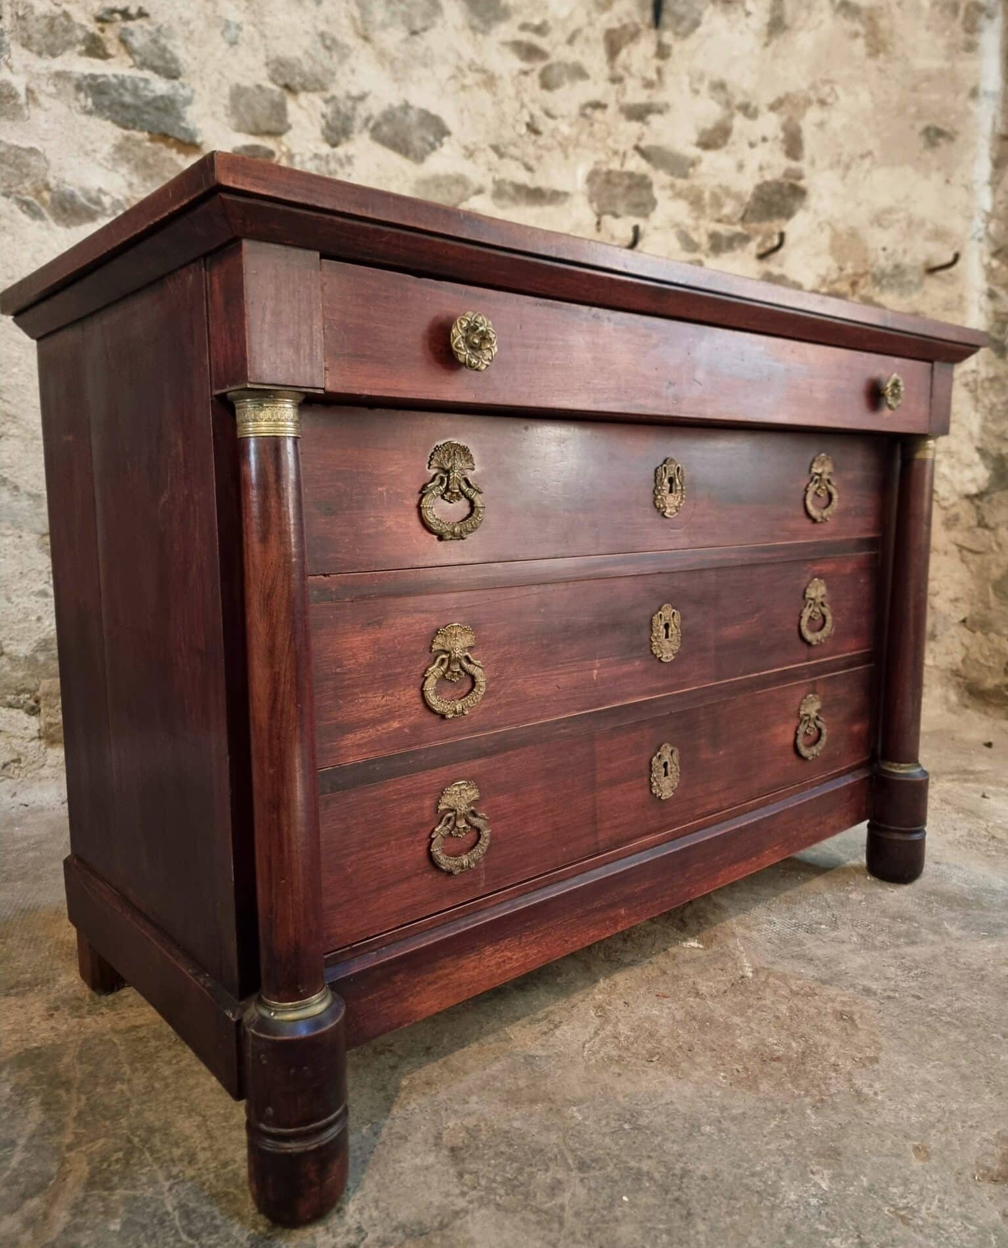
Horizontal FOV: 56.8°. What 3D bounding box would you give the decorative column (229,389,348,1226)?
[{"bbox_3d":[-0.191,0.169,0.814,0.092,0.727,0.092,-7,11,-40],"label":"decorative column"}]

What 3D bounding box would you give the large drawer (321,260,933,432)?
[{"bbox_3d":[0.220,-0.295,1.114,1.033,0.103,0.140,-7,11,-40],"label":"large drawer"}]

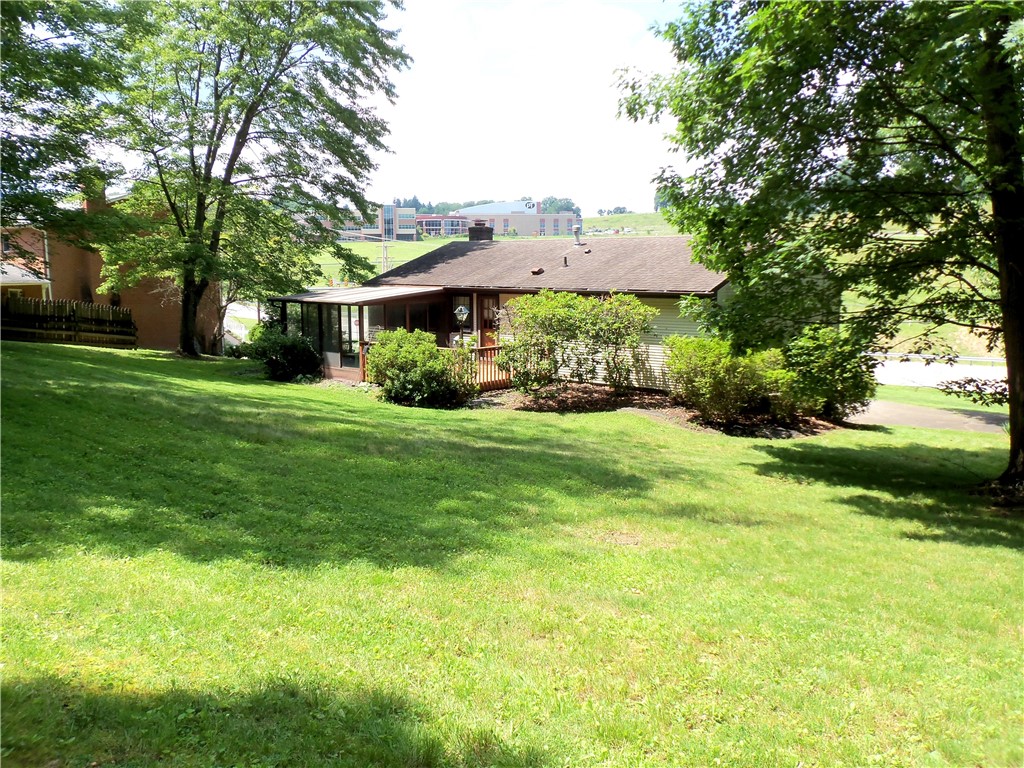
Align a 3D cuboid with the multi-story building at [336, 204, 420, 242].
[{"bbox_3d":[-53.518,-63.342,329.902,32.645,14.410,20.000,0,8,0],"label":"multi-story building"}]

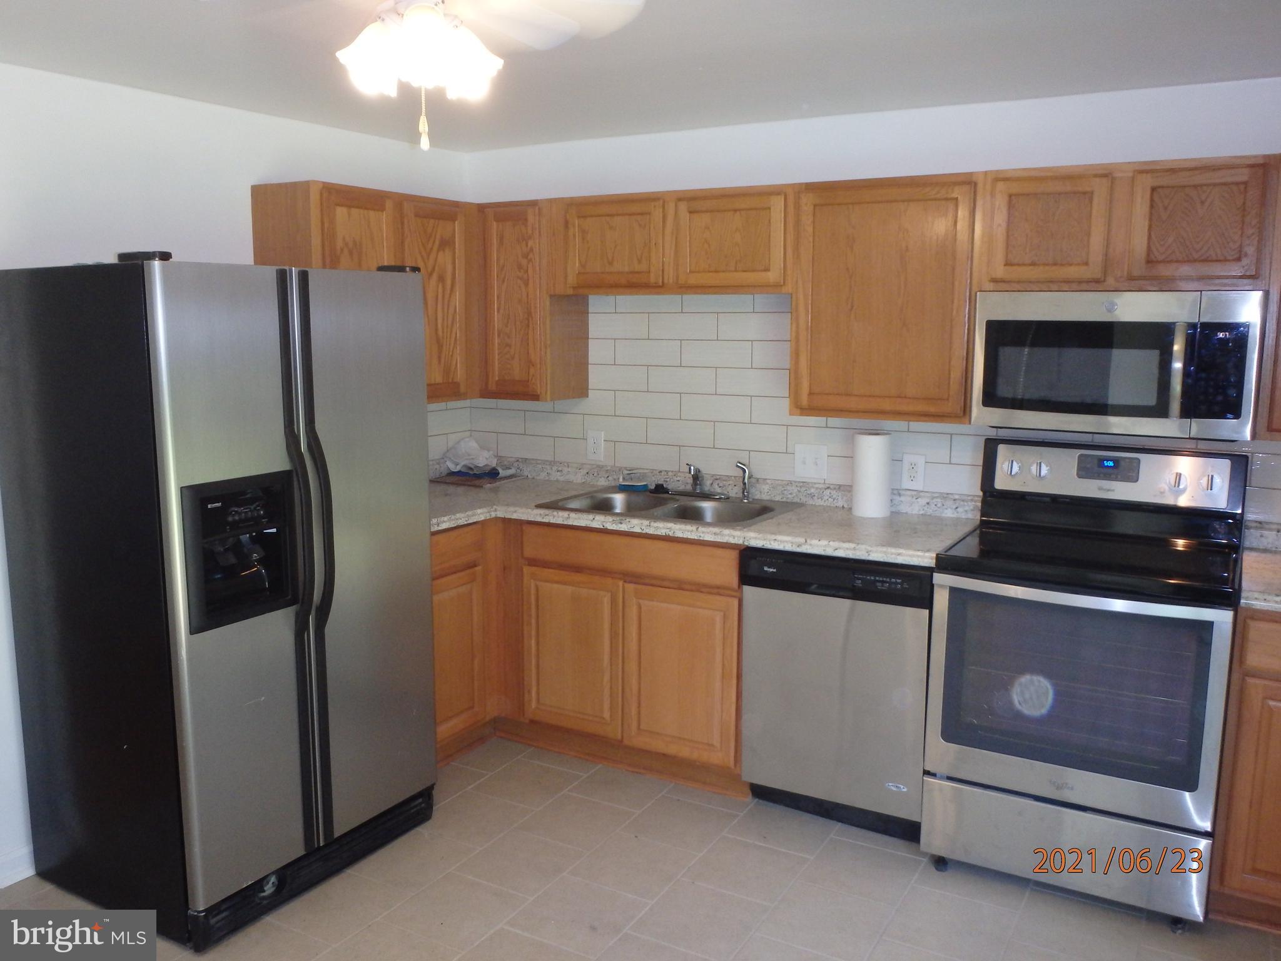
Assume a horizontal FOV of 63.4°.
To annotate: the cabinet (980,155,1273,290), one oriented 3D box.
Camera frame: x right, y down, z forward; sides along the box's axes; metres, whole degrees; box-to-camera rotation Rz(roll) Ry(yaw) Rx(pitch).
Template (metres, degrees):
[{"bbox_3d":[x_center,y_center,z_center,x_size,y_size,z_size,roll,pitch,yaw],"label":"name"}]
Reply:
[{"bbox_3d":[1.437,-0.746,3.100,0.760,0.355,0.305,5,10,29],"label":"cabinet"}]

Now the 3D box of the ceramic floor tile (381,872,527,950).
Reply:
[{"bbox_3d":[-0.510,1.203,2.890,0.299,0.010,0.297,5,11,30],"label":"ceramic floor tile"}]

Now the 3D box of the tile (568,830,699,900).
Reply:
[{"bbox_3d":[-0.018,1.167,3.135,0.298,0.010,0.297,5,10,30],"label":"tile"}]

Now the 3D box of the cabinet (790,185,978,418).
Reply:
[{"bbox_3d":[0.842,-0.598,3.466,0.609,0.767,0.305,5,10,29],"label":"cabinet"}]

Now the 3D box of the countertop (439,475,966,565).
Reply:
[{"bbox_3d":[-0.078,0.139,3.625,2.245,0.040,1.160,5,11,30],"label":"countertop"}]

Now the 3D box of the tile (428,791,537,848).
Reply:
[{"bbox_3d":[-0.547,1.119,3.424,0.298,0.010,0.297,5,10,30],"label":"tile"}]

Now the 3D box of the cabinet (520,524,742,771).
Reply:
[{"bbox_3d":[0.100,0.525,3.896,0.897,0.812,0.625,5,11,30],"label":"cabinet"}]

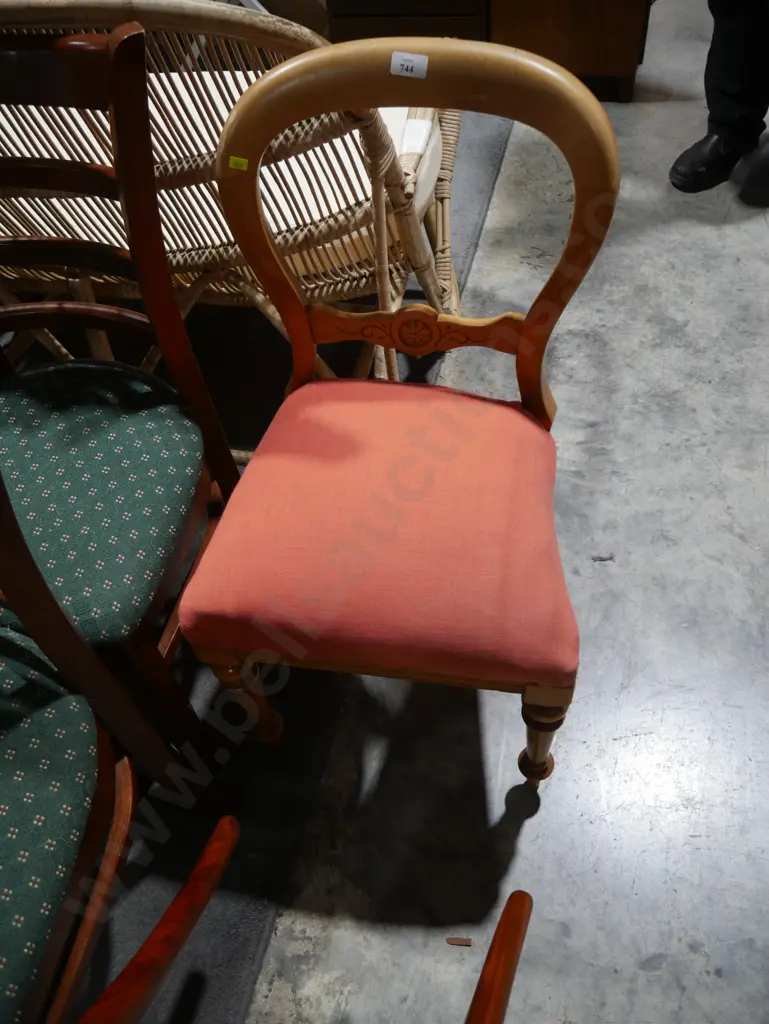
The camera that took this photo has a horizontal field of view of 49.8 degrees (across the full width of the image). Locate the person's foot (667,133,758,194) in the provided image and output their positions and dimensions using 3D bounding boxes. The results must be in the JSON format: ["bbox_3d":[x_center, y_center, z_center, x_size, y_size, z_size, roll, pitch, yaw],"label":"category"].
[{"bbox_3d":[0.951,-1.050,2.390,0.292,0.120,0.108,-38,55,-25],"label":"person's foot"}]

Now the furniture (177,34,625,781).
[{"bbox_3d":[0.024,-0.042,1.089,0.475,0.891,0.525,5,54,10],"label":"furniture"}]

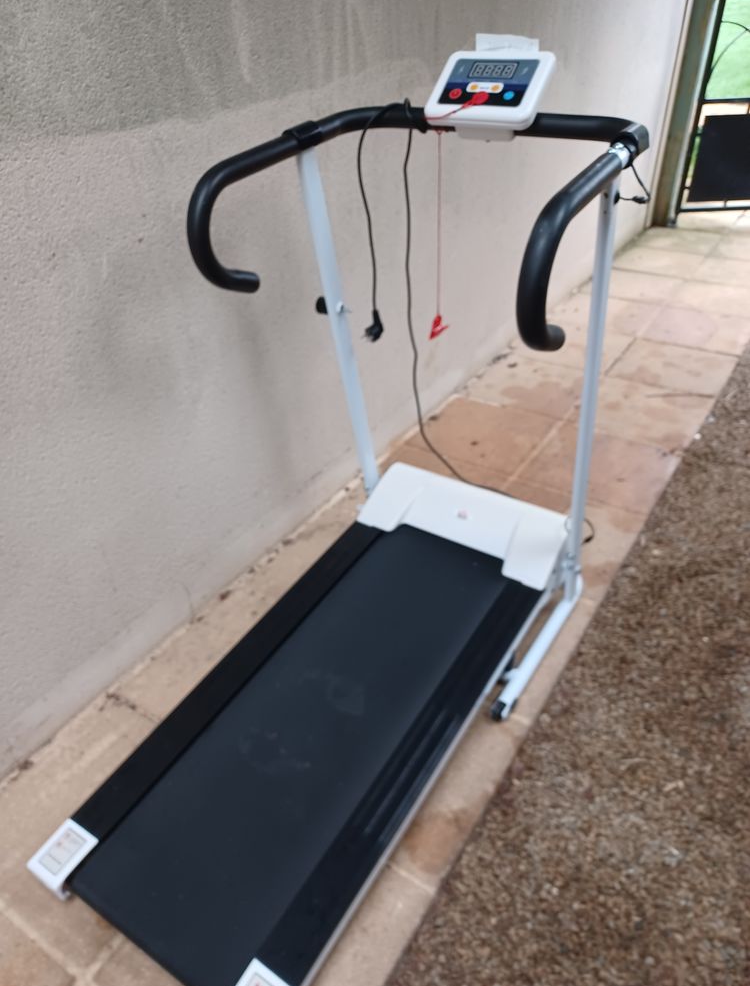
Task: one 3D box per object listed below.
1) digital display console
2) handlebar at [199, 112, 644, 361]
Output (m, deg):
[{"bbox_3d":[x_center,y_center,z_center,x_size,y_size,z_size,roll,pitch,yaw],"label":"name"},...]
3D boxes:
[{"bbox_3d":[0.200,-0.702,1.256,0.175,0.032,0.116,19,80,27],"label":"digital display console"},{"bbox_3d":[0.079,-0.453,1.198,0.607,0.264,0.524,19,41,27],"label":"handlebar"}]

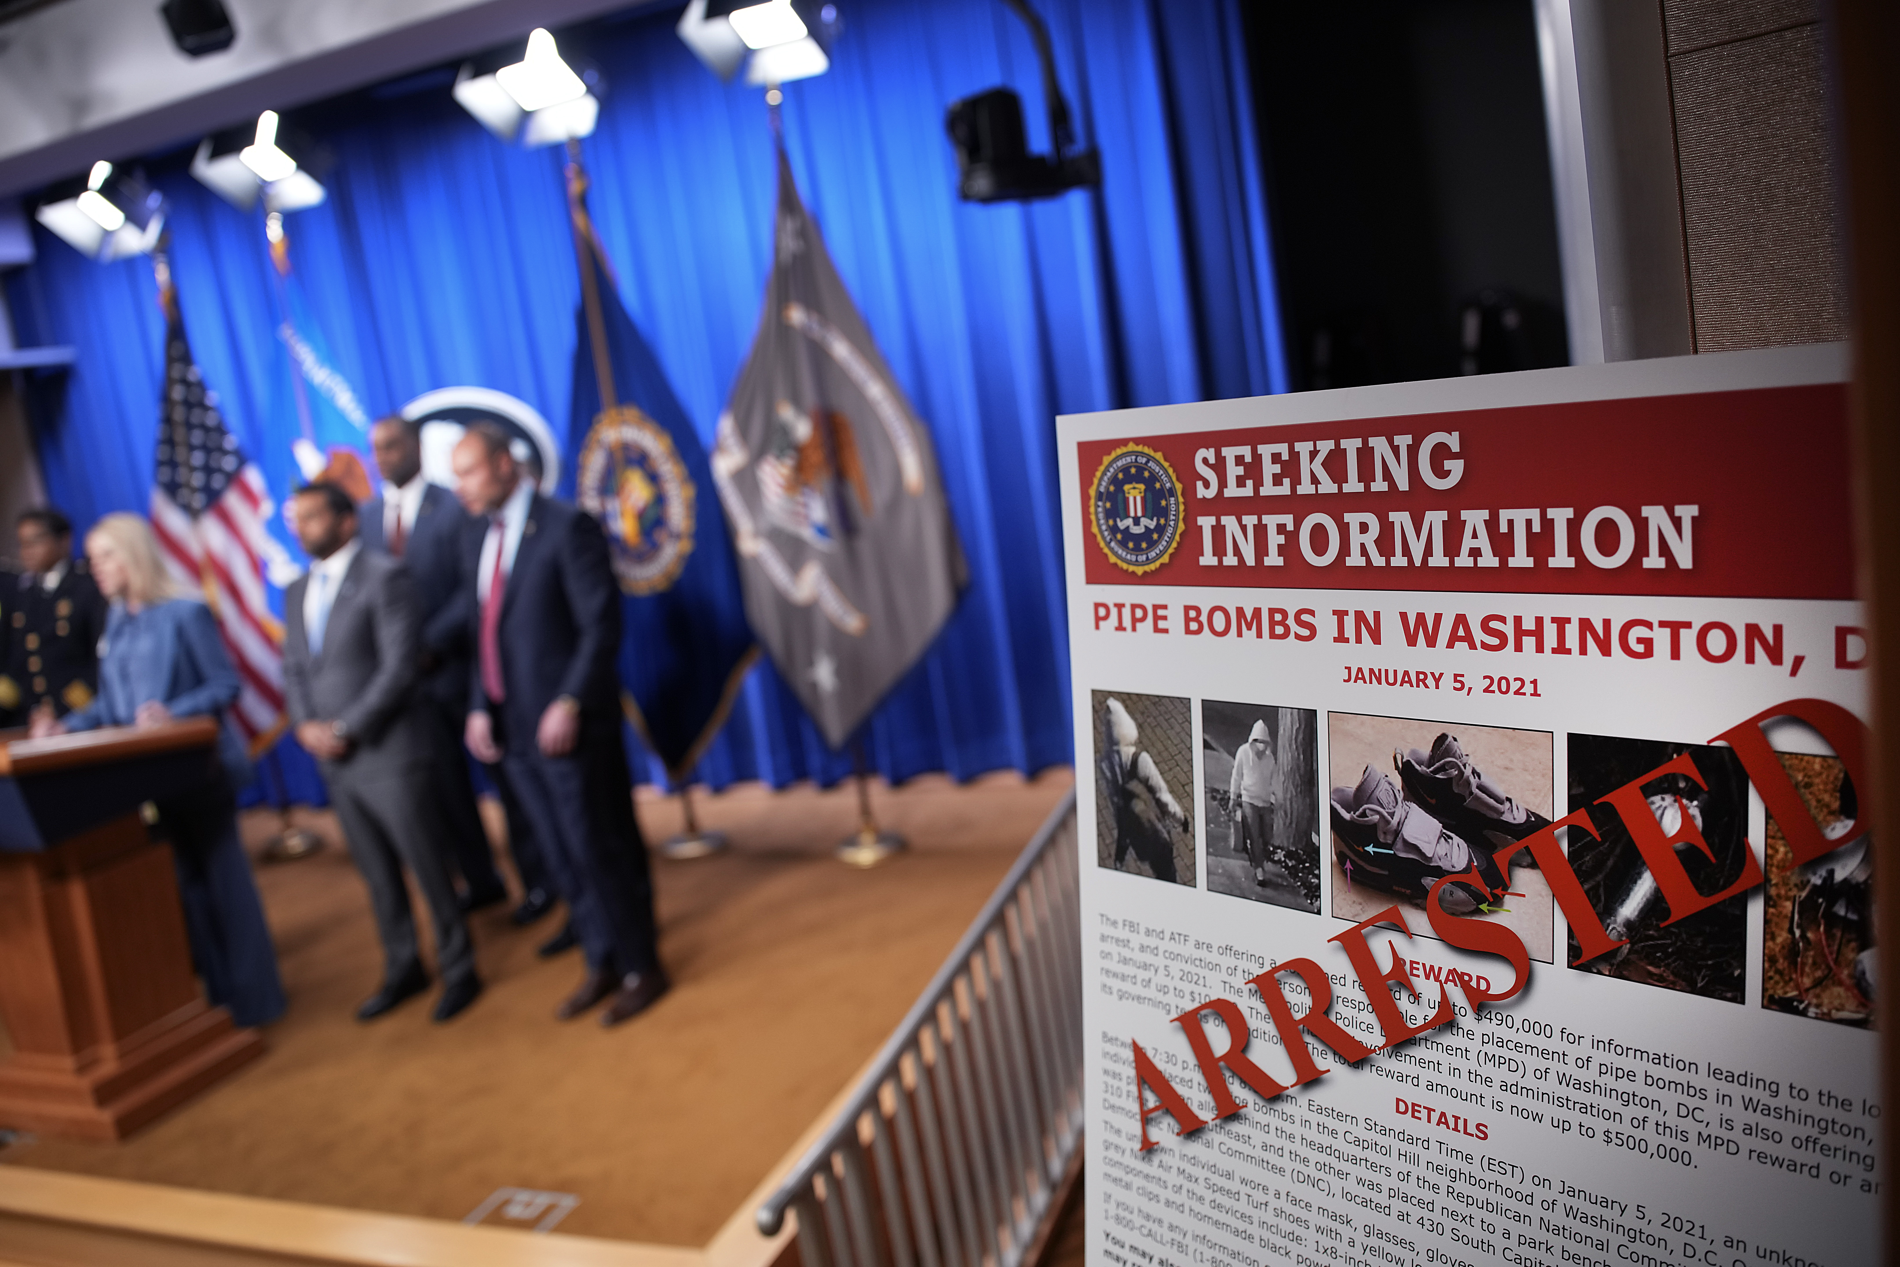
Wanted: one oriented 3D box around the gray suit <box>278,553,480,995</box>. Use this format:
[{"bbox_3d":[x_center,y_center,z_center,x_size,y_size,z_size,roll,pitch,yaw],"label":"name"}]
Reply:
[{"bbox_3d":[-1.882,0.458,4.806,0.530,1.420,0.360,-6,9,21],"label":"gray suit"}]

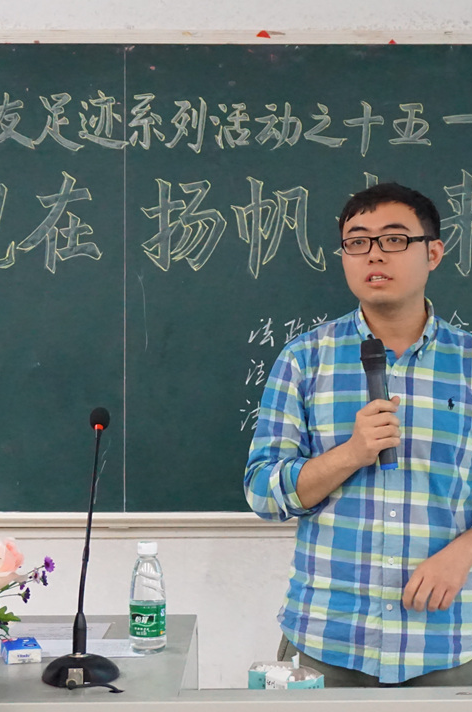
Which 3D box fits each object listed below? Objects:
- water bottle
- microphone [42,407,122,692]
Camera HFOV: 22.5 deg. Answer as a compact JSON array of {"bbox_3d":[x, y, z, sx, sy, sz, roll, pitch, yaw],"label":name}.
[{"bbox_3d":[-0.141,0.386,1.902,0.061,0.171,0.061,0,-2,0],"label":"water bottle"},{"bbox_3d":[-0.218,0.269,1.725,0.115,0.395,0.125,0,-2,9],"label":"microphone"}]

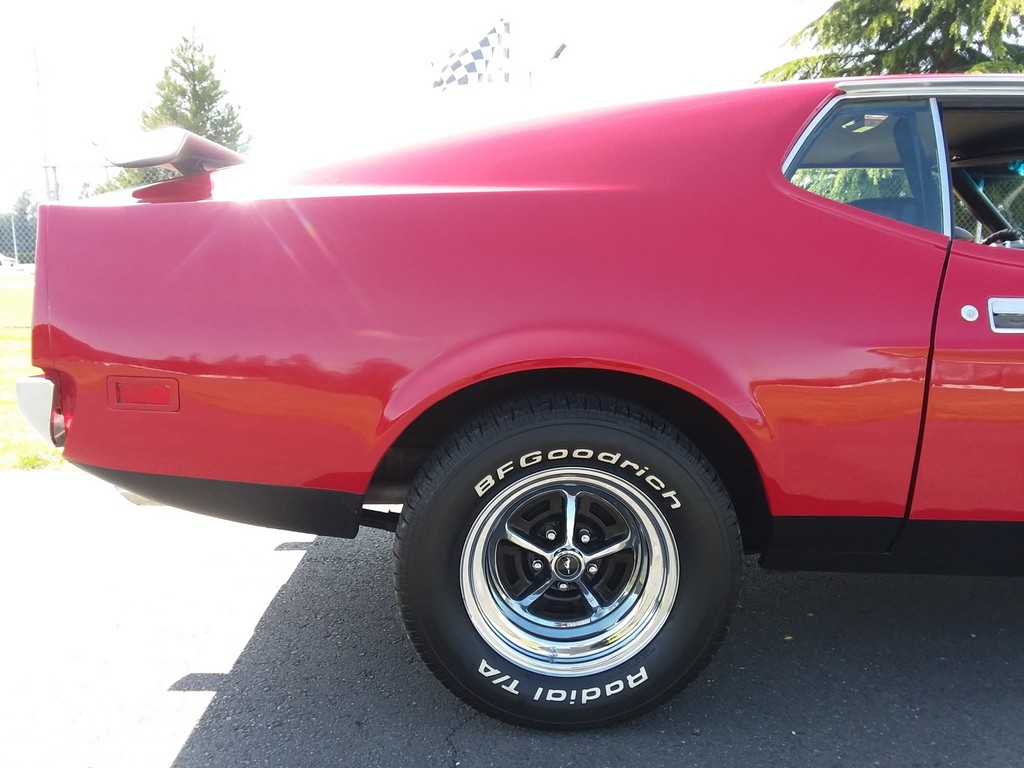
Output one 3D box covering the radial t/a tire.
[{"bbox_3d":[0.106,0.344,1.615,0.680,0.675,0.250,0,9,-2],"label":"radial t/a tire"}]

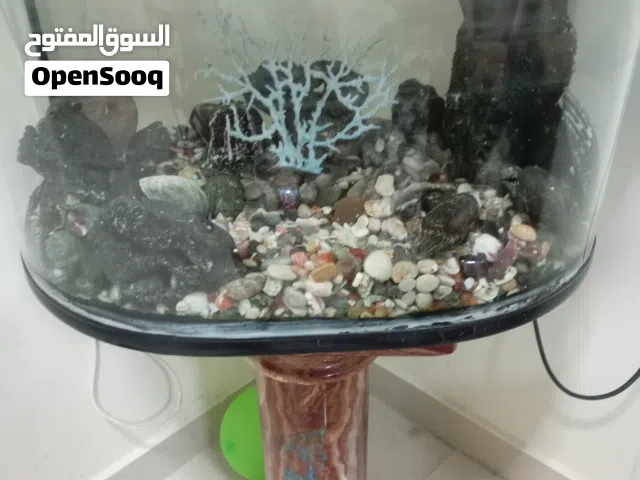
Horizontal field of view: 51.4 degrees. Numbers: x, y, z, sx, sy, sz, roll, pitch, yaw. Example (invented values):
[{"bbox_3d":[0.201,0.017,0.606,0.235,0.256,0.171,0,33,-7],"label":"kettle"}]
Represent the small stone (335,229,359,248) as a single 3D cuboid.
[{"bbox_3d":[0.030,-0.002,0.743,0.026,0.021,0.022,-1,31,0],"label":"small stone"}]

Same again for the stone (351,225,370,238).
[{"bbox_3d":[0.045,-0.009,0.743,0.021,0.014,0.019,-1,30,0],"label":"stone"}]

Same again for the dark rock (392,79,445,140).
[{"bbox_3d":[0.129,-0.171,0.870,0.068,0.080,0.058,0,27,0],"label":"dark rock"}]

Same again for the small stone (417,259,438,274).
[{"bbox_3d":[0.108,0.027,0.670,0.022,0.013,0.019,0,27,0],"label":"small stone"}]

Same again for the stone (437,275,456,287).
[{"bbox_3d":[0.119,0.038,0.628,0.019,0.010,0.012,7,28,13],"label":"stone"}]

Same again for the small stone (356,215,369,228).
[{"bbox_3d":[0.047,-0.020,0.730,0.013,0.015,0.013,0,27,0],"label":"small stone"}]

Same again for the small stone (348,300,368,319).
[{"bbox_3d":[0.034,0.062,0.595,0.016,0.013,0.015,0,27,0],"label":"small stone"}]

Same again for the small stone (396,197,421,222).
[{"bbox_3d":[0.105,-0.036,0.793,0.032,0.029,0.027,-1,31,0],"label":"small stone"}]

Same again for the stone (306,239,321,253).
[{"bbox_3d":[-0.007,0.006,0.732,0.015,0.014,0.014,-1,31,0],"label":"stone"}]

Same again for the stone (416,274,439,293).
[{"bbox_3d":[0.110,0.045,0.677,0.023,0.018,0.020,-1,31,0],"label":"stone"}]

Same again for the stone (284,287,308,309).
[{"bbox_3d":[-0.022,0.053,0.607,0.023,0.017,0.020,9,28,18],"label":"stone"}]

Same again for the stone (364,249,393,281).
[{"bbox_3d":[0.061,0.028,0.701,0.029,0.035,0.028,-1,31,0],"label":"stone"}]

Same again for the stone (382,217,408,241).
[{"bbox_3d":[0.079,-0.012,0.698,0.027,0.019,0.022,15,30,26],"label":"stone"}]

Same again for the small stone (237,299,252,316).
[{"bbox_3d":[-0.068,0.060,0.597,0.014,0.013,0.014,0,27,0],"label":"small stone"}]

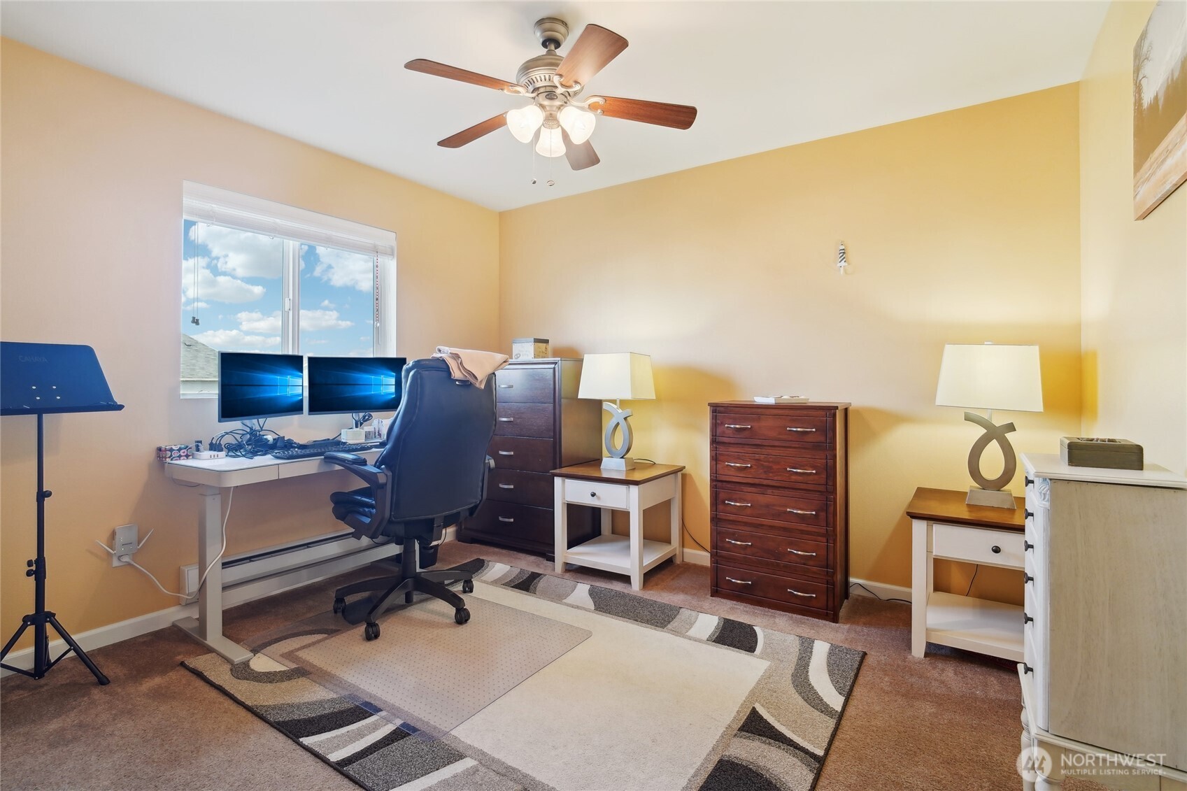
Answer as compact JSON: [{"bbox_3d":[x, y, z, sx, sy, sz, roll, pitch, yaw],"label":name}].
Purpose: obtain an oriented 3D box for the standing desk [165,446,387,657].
[{"bbox_3d":[-1.405,0.691,2.791,0.621,0.788,1.188,1,1,35],"label":"standing desk"}]

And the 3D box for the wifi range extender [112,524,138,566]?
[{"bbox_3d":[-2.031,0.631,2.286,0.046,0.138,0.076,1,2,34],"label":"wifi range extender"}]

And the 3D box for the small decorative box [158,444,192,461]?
[{"bbox_3d":[-1.969,0.270,2.481,0.127,0.070,0.087,1,1,35],"label":"small decorative box"}]

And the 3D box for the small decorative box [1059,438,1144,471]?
[{"bbox_3d":[1.280,0.147,1.335,0.136,0.059,0.126,1,1,35],"label":"small decorative box"}]

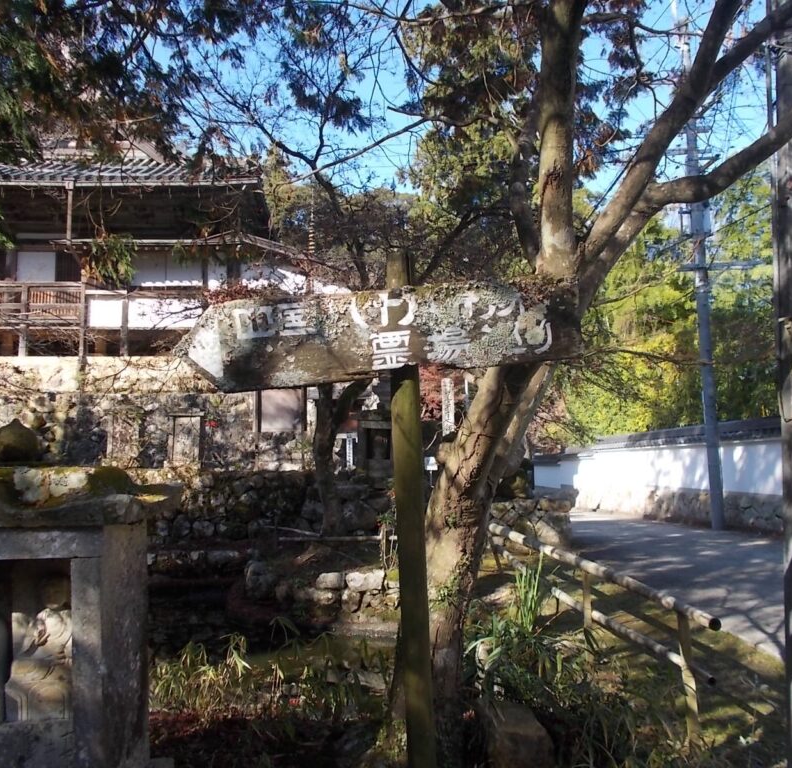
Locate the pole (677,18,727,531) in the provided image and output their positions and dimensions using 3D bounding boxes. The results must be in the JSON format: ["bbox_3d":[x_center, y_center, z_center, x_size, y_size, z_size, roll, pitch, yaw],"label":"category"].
[{"bbox_3d":[7.471,-2.925,18.833,0.320,12.833,0.320,-1,-7,0],"label":"pole"}]

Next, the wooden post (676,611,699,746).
[{"bbox_3d":[1.625,1.627,4.264,0.075,0.701,0.075,-3,-7,0],"label":"wooden post"}]

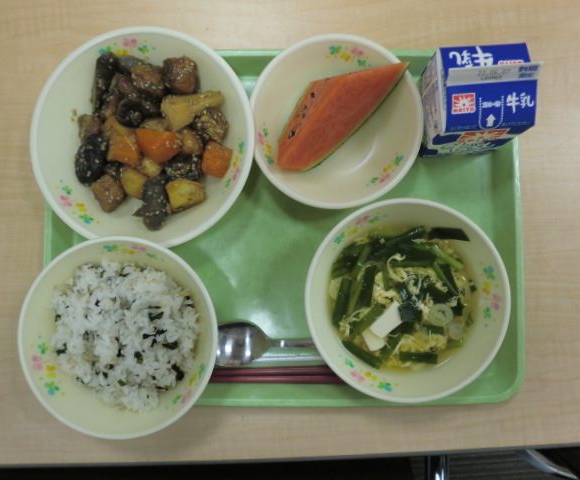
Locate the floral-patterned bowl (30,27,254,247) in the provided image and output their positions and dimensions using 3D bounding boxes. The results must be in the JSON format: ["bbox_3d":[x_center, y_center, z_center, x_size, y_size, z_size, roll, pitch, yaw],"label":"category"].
[{"bbox_3d":[-0.102,-0.070,0.357,0.155,0.050,0.155,0,87,1],"label":"floral-patterned bowl"}]

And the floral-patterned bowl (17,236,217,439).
[{"bbox_3d":[-0.113,0.065,0.345,0.132,0.059,0.132,0,87,1],"label":"floral-patterned bowl"}]

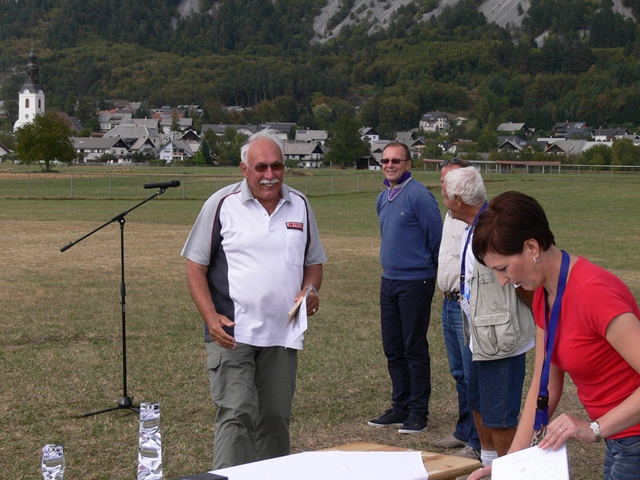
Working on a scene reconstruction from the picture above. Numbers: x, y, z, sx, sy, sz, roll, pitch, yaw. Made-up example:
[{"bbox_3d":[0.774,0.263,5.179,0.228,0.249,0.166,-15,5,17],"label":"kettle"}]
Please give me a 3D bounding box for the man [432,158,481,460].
[{"bbox_3d":[0.846,0.358,7.955,0.400,1.710,0.520,-3,4,-37],"label":"man"}]

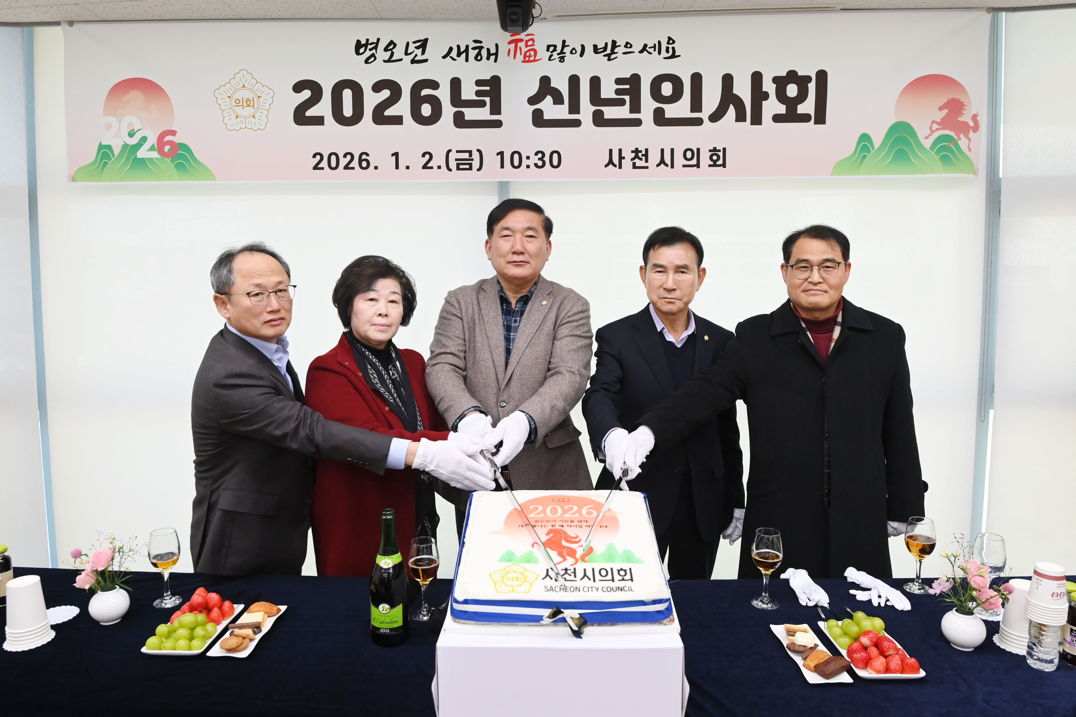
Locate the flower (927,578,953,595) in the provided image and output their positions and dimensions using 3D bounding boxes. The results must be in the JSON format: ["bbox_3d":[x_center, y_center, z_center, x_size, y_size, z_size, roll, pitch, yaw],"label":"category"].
[{"bbox_3d":[0.918,0.520,1.430,0.050,0.036,0.048,2,4,37],"label":"flower"}]

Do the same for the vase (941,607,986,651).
[{"bbox_3d":[0.960,0.607,1.412,0.085,0.078,0.085,2,4,34],"label":"vase"}]

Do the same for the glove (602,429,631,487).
[{"bbox_3d":[0.192,0.239,1.531,0.078,0.140,0.115,0,5,-6],"label":"glove"}]

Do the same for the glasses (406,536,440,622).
[{"bbox_3d":[-0.290,0.547,1.560,0.074,0.188,0.074,-1,3,-11],"label":"glasses"}]

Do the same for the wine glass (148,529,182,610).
[{"bbox_3d":[-0.957,0.537,1.614,0.074,0.186,0.074,0,5,0],"label":"wine glass"}]

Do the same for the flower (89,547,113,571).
[{"bbox_3d":[-1.049,0.481,1.506,0.054,0.056,0.052,0,5,6],"label":"flower"}]

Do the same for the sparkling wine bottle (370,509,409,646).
[{"bbox_3d":[-0.344,0.498,1.442,0.085,0.298,0.085,0,3,-3],"label":"sparkling wine bottle"}]

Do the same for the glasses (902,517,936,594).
[{"bbox_3d":[1.040,0.536,1.712,0.074,0.188,0.074,2,4,30],"label":"glasses"}]

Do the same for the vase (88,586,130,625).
[{"bbox_3d":[-1.039,0.599,1.522,0.083,0.080,0.083,0,5,0],"label":"vase"}]

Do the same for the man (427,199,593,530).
[{"bbox_3d":[-0.075,0.446,1.810,0.500,1.790,0.530,0,3,2],"label":"man"}]

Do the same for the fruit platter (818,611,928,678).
[{"bbox_3d":[0.729,0.621,1.383,0.138,0.055,0.243,0,3,4],"label":"fruit platter"}]

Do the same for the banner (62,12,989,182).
[{"bbox_3d":[-0.107,-1.132,2.735,3.980,0.686,0.030,0,5,2],"label":"banner"}]

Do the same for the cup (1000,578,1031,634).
[{"bbox_3d":[1.091,0.558,1.412,0.077,0.100,0.077,0,5,0],"label":"cup"}]

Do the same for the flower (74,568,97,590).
[{"bbox_3d":[-1.086,0.529,1.505,0.050,0.048,0.050,3,6,35],"label":"flower"}]

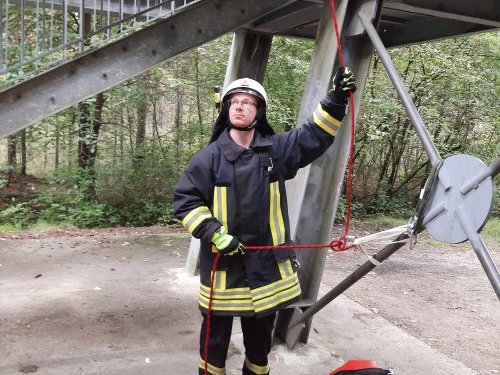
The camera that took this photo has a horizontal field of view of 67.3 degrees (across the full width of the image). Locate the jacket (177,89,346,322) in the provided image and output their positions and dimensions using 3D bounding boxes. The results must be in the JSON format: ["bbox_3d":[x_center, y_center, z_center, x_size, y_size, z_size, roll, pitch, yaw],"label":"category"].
[{"bbox_3d":[0.035,0.085,2.000,0.910,1.130,0.450,1,0,9],"label":"jacket"}]

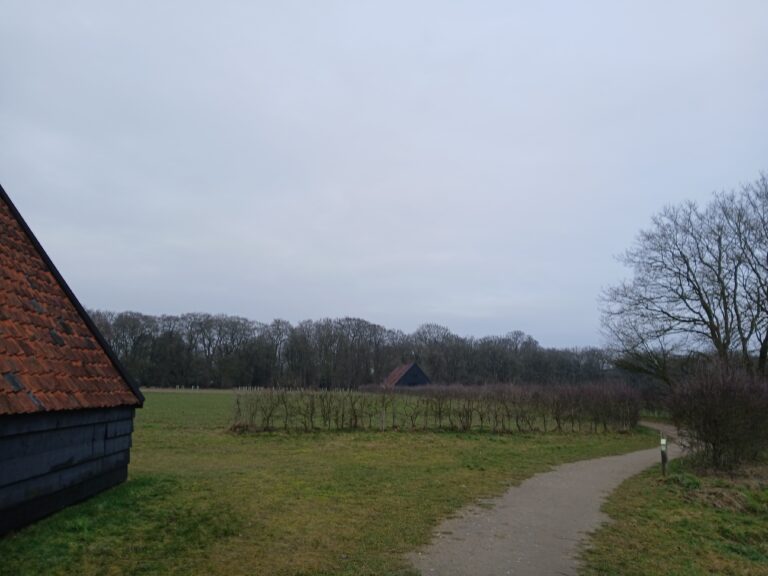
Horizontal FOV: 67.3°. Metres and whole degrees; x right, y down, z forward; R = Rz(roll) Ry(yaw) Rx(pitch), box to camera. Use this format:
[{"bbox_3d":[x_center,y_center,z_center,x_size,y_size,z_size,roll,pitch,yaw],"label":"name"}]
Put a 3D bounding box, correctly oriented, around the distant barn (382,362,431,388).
[{"bbox_3d":[4.710,17.770,111.830,7.600,6.000,17.000,3,-10,-5],"label":"distant barn"}]

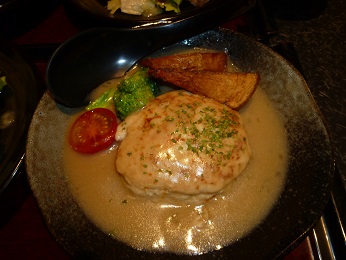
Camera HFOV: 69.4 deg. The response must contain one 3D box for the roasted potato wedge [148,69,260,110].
[{"bbox_3d":[0.026,-0.039,0.223,0.094,0.028,0.030,10,61,7],"label":"roasted potato wedge"}]

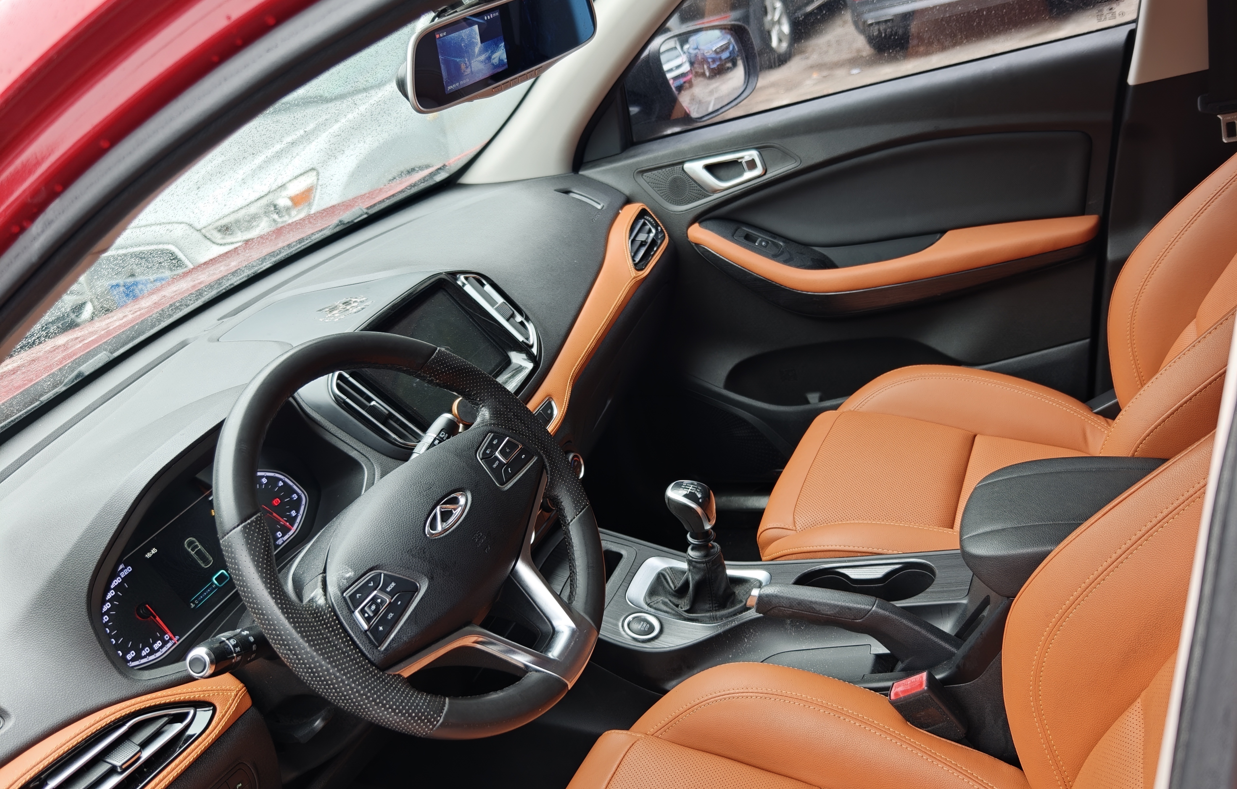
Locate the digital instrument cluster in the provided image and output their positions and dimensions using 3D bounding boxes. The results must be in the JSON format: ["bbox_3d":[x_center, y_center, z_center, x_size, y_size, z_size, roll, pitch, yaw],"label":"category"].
[{"bbox_3d":[-0.409,0.161,1.074,0.030,0.096,0.280,-32,11,34],"label":"digital instrument cluster"}]

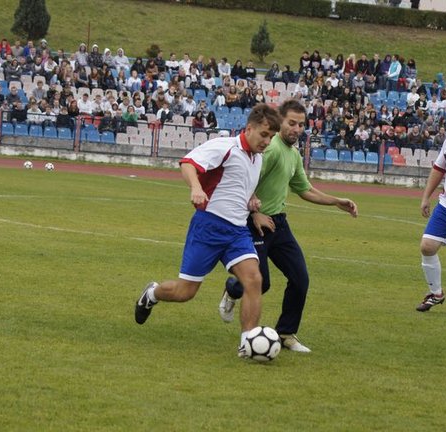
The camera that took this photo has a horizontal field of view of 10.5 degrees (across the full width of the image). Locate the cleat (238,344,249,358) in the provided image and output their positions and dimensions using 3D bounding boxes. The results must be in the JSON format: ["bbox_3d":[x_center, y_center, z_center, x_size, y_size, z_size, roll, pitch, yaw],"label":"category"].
[{"bbox_3d":[0.176,0.871,15.600,0.280,0.110,0.105,6,3,41],"label":"cleat"}]

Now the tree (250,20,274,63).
[{"bbox_3d":[1.511,-6.593,92.000,0.930,1.650,0.930,4,2,0],"label":"tree"}]

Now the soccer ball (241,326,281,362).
[{"bbox_3d":[0.236,0.809,15.420,0.220,0.220,0.220,4,2,0],"label":"soccer ball"}]

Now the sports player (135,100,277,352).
[{"bbox_3d":[-0.094,0.094,15.750,0.870,1.620,0.600,6,3,37],"label":"sports player"}]

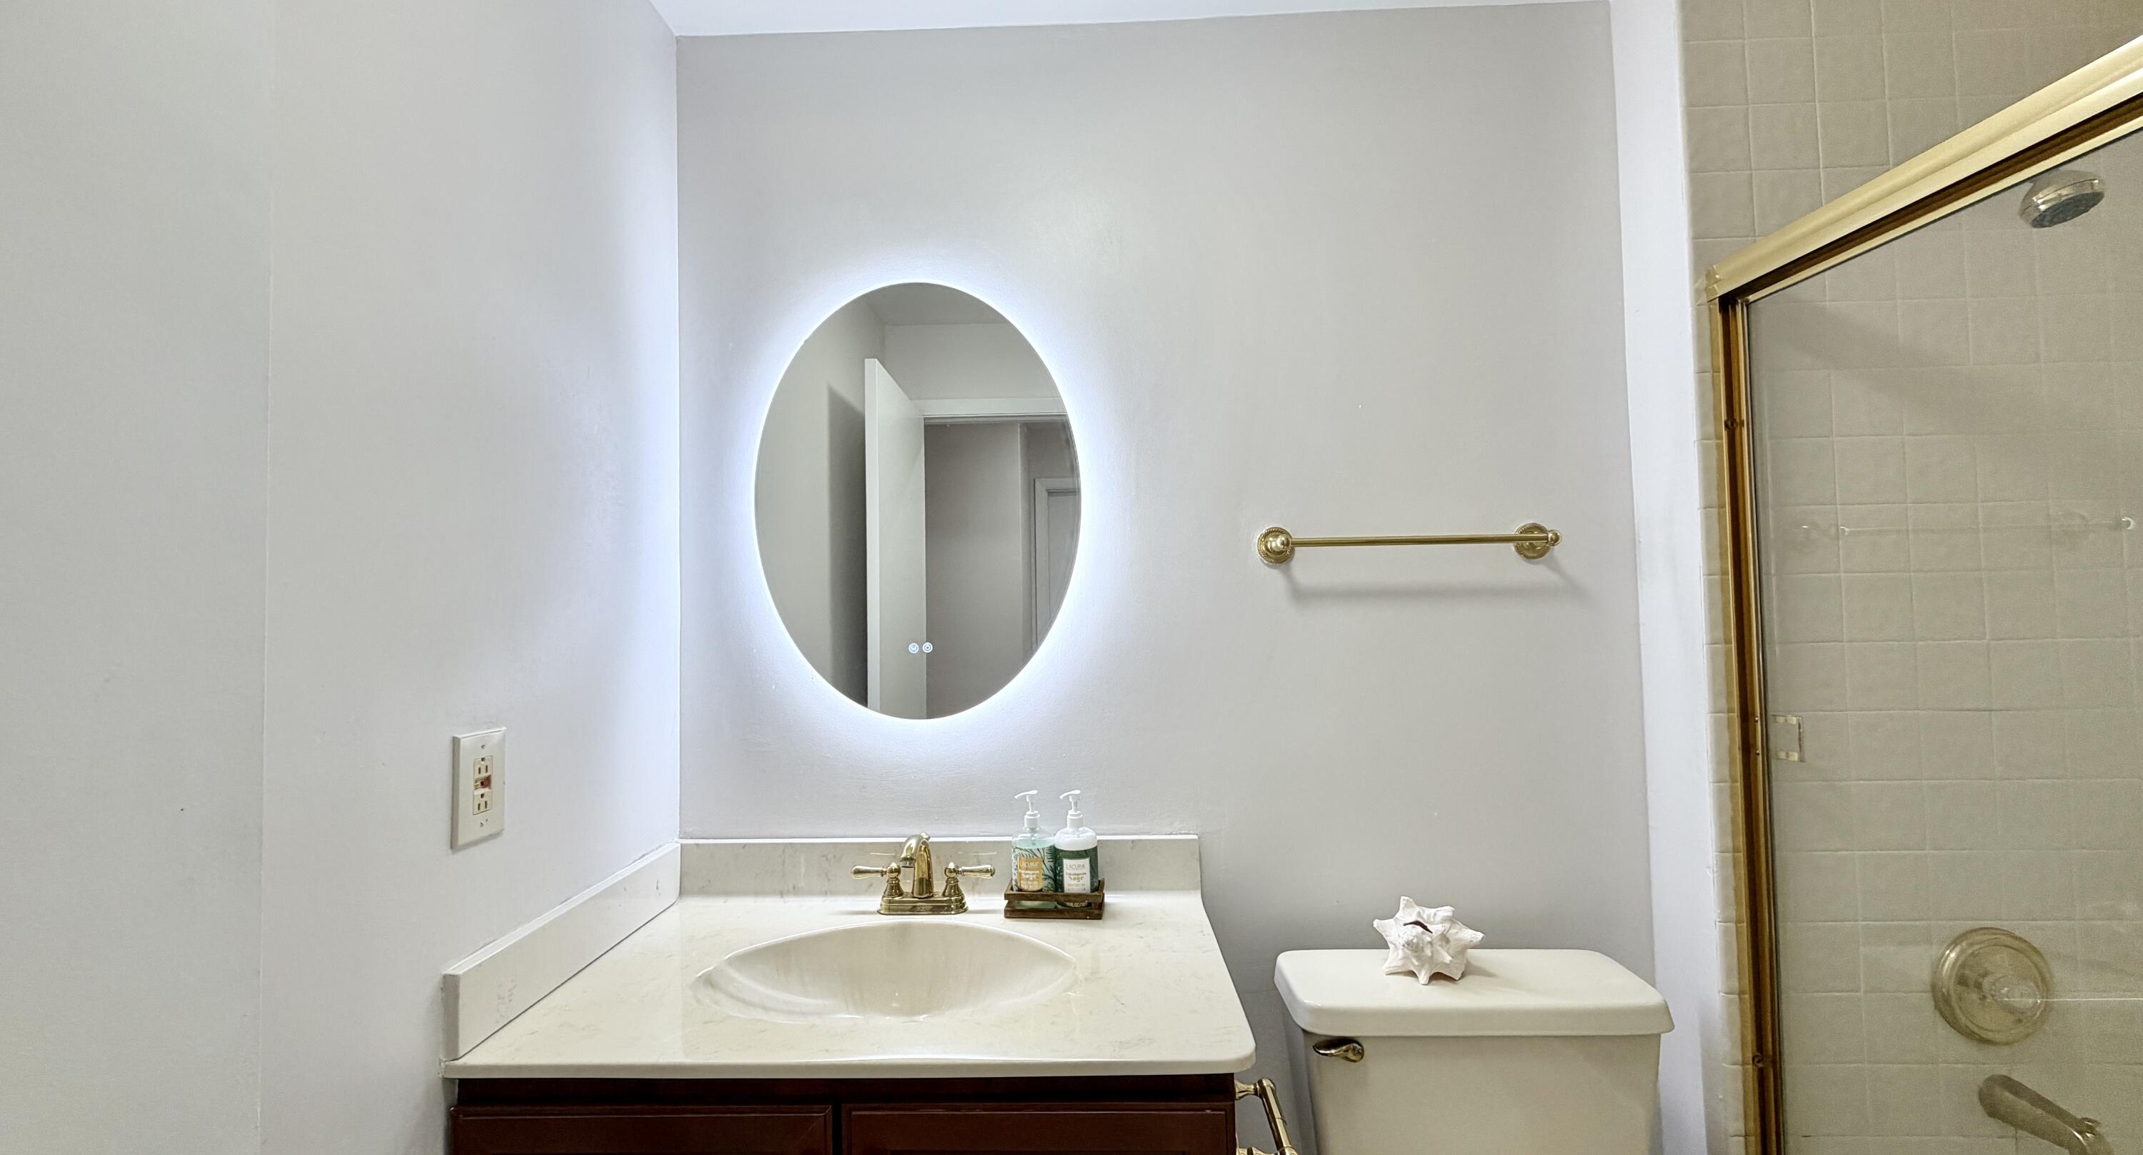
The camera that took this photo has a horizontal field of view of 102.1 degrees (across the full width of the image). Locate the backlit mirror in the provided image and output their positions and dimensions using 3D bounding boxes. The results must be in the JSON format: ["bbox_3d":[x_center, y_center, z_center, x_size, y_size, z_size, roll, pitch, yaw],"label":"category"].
[{"bbox_3d":[-0.276,-0.139,1.576,0.593,0.789,0.036,-1,-2,2],"label":"backlit mirror"}]

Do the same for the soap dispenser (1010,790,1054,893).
[{"bbox_3d":[-0.066,0.459,1.485,0.072,0.189,0.074,-1,-2,0],"label":"soap dispenser"}]

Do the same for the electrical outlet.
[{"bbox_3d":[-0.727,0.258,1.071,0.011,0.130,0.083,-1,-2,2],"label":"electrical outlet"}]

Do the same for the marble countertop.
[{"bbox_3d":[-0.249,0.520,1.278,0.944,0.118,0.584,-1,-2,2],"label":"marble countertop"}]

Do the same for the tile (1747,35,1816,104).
[{"bbox_3d":[1.150,-0.817,1.408,0.108,0.109,0.009,-1,-2,2],"label":"tile"}]

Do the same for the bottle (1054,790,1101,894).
[{"bbox_3d":[0.009,0.458,1.483,0.074,0.189,0.075,-1,-2,0],"label":"bottle"}]

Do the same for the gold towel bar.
[{"bbox_3d":[0.600,-0.062,1.527,0.524,0.066,0.080,-1,-2,2],"label":"gold towel bar"}]

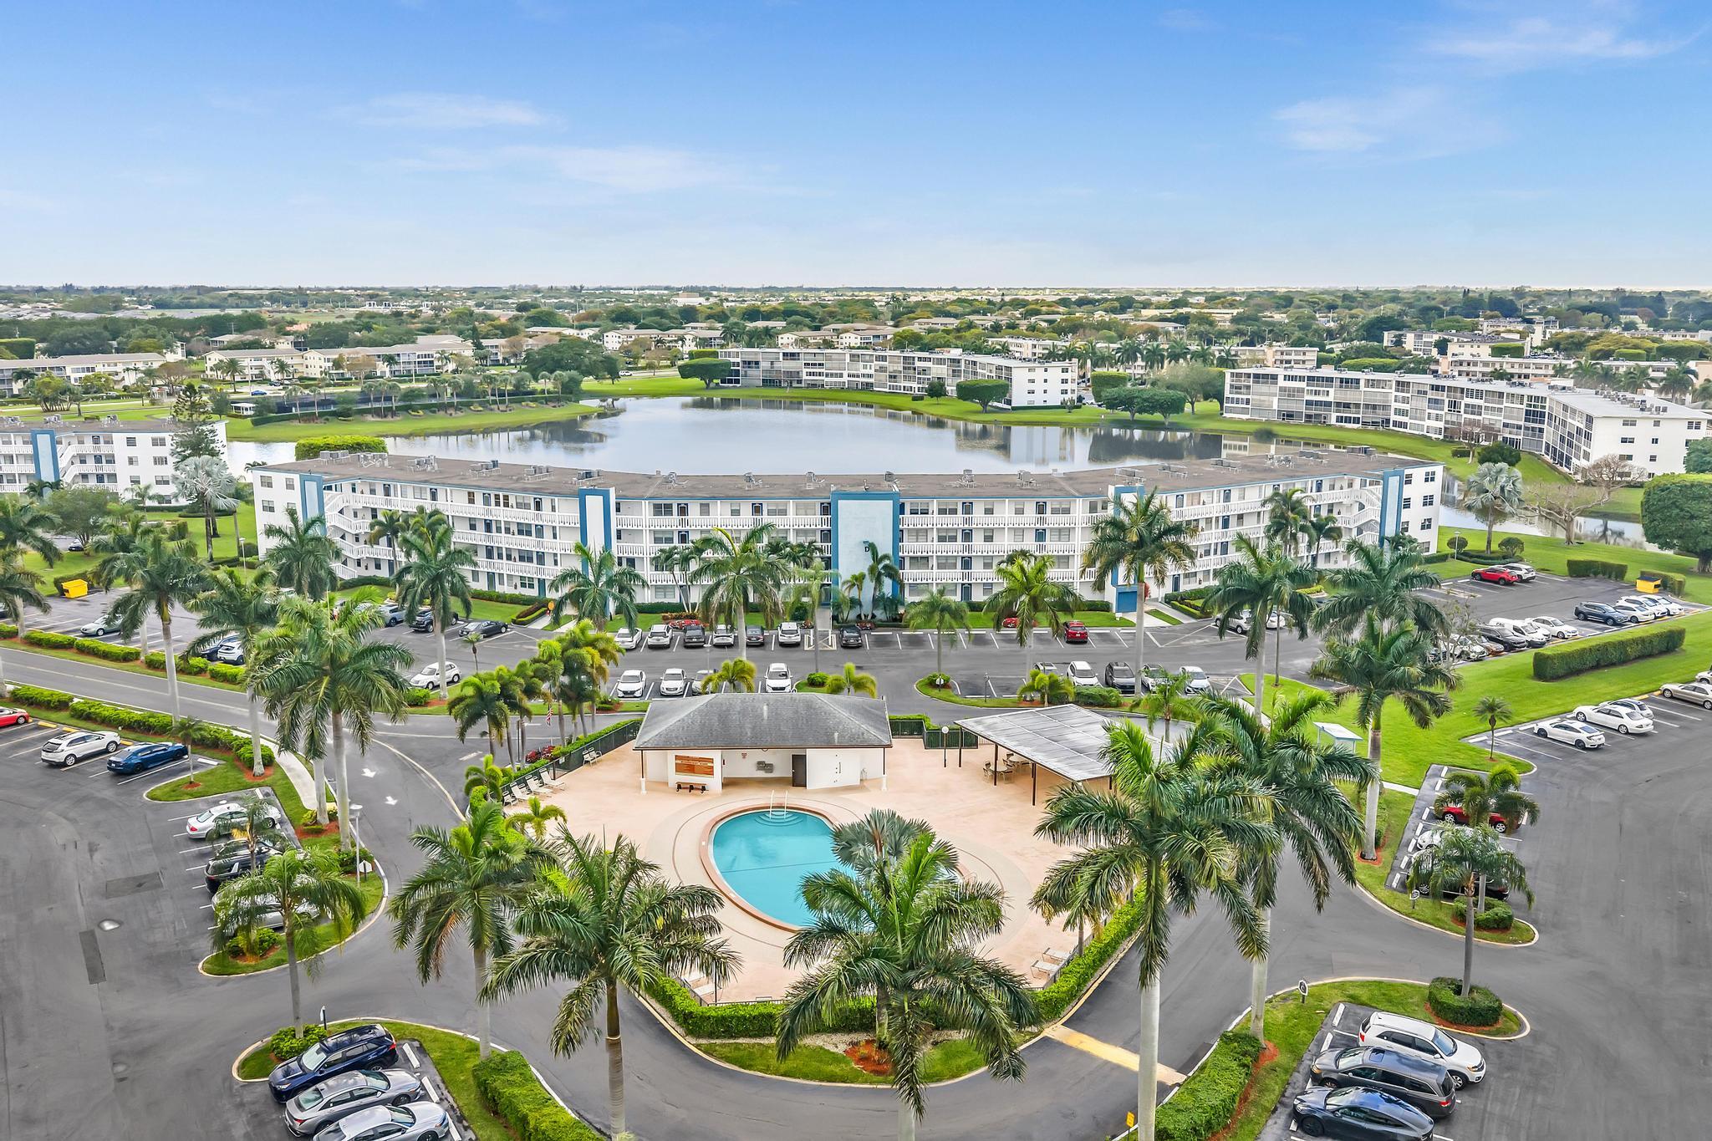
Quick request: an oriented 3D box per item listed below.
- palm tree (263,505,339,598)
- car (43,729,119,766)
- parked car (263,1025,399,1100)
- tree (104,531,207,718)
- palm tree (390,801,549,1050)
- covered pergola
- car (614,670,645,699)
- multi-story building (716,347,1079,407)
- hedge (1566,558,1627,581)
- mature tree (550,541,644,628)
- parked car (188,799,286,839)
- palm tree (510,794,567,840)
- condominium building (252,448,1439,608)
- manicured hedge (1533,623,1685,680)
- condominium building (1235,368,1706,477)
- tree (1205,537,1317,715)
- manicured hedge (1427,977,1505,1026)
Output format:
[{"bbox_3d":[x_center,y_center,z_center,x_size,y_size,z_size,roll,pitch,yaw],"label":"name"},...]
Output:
[{"bbox_3d":[-43.837,1.979,106.052,6.300,14.100,6.300,0,12,0],"label":"palm tree"},{"bbox_3d":[-50.988,11.564,87.742,1.880,1.630,4.650,6,13,26],"label":"car"},{"bbox_3d":[-20.326,19.200,51.789,4.600,1.700,1.860,-8,14,-32],"label":"parked car"},{"bbox_3d":[-47.642,4.253,91.544,7.110,14.250,7.110,0,12,0],"label":"tree"},{"bbox_3d":[-14.889,14.285,52.313,6.550,11.250,6.550,0,12,0],"label":"palm tree"},{"bbox_3d":[13.601,11.880,83.333,9.140,2.950,12.130,-7,14,-28],"label":"covered pergola"},{"bbox_3d":[-17.540,8.815,104.352,1.790,1.520,4.480,0,12,-2],"label":"car"},{"bbox_3d":[11.144,-56.881,383.920,125.000,11.000,35.000,12,17,43],"label":"multi-story building"},{"bbox_3d":[79.100,-0.081,142.045,5.600,1.750,1.500,6,14,26],"label":"hedge"},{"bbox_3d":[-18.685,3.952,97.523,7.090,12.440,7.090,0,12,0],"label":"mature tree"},{"bbox_3d":[-36.266,14.494,77.717,4.820,1.480,1.830,-7,14,-30],"label":"parked car"},{"bbox_3d":[-17.207,13.941,72.195,3.300,3.550,3.300,-3,12,-14],"label":"palm tree"},{"bbox_3d":[0.204,-5.560,144.051,134.000,11.500,42.000,0,12,-2],"label":"condominium building"},{"bbox_3d":[61.895,6.655,109.947,18.200,2.050,1.750,-6,14,-27],"label":"manicured hedge"},{"bbox_3d":[119.500,-31.520,267.312,40.000,10.900,132.000,-3,12,-12],"label":"condominium building"},{"bbox_3d":[27.926,4.409,92.166,7.710,13.680,7.710,0,12,0],"label":"tree"},{"bbox_3d":[25.935,18.461,56.726,2.950,1.000,2.450,6,13,26],"label":"manicured hedge"}]

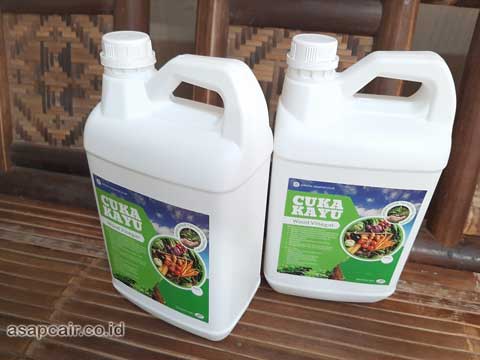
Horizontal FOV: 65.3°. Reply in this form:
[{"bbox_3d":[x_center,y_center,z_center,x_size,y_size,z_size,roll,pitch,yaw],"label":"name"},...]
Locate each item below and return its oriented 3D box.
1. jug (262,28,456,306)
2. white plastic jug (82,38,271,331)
[{"bbox_3d":[0.127,-0.004,0.443,0.184,0.306,0.126,5,34,3],"label":"jug"},{"bbox_3d":[-0.063,0.010,0.416,0.184,0.306,0.126,18,37,22],"label":"white plastic jug"}]

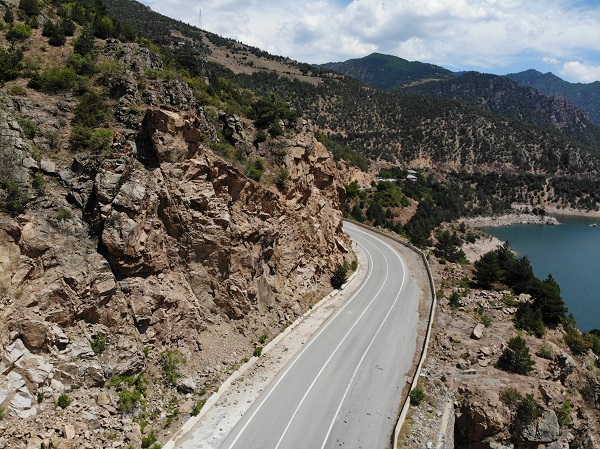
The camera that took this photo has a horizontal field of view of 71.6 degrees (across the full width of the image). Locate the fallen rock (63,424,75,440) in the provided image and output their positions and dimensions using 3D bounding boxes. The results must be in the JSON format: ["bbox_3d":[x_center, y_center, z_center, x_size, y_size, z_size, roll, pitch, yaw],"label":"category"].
[{"bbox_3d":[-15.981,14.357,28.700,0.708,0.986,0.602,-5,10,-31],"label":"fallen rock"}]

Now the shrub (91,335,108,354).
[{"bbox_3d":[-17.069,10.212,35.400,1.363,1.540,1.227,-4,10,-27],"label":"shrub"}]

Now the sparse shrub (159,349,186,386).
[{"bbox_3d":[-11.430,12.811,37.300,2.375,3.157,2.137,-3,9,-18],"label":"sparse shrub"}]

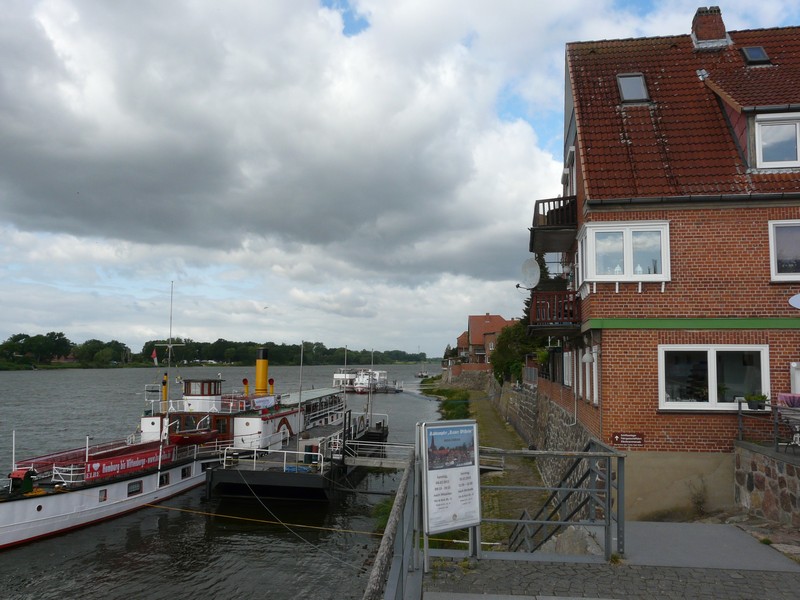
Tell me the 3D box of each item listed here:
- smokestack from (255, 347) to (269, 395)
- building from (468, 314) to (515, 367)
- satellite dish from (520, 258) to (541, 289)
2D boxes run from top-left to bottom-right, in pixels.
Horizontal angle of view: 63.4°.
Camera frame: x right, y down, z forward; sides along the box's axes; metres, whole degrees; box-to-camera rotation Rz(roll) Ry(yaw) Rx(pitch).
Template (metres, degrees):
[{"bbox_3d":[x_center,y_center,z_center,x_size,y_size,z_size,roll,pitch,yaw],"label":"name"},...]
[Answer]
[{"bbox_3d":[-11.541,5.992,54.000,0.980,3.850,0.980,-1,-5,8],"label":"smokestack"},{"bbox_3d":[19.474,8.510,134.789,9.800,11.400,10.000,0,-5,1],"label":"building"},{"bbox_3d":[3.696,-0.744,18.300,0.180,0.860,0.800,9,-9,-28],"label":"satellite dish"}]

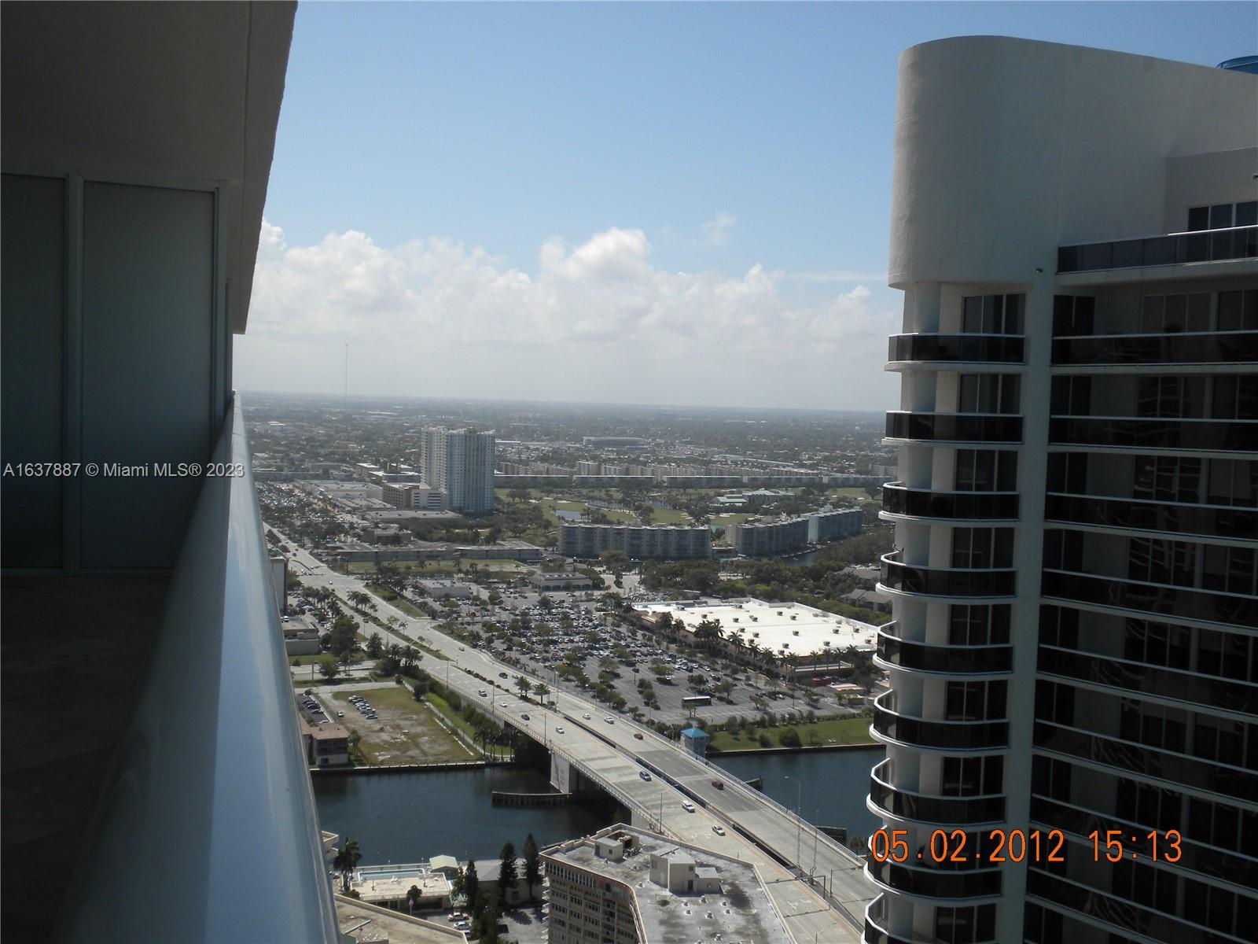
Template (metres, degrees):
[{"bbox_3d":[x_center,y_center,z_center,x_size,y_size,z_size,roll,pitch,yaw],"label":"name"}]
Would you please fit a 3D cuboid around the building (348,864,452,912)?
[{"bbox_3d":[-52.410,94.630,305.410,22.000,4.000,18.500,1,3,-15],"label":"building"}]

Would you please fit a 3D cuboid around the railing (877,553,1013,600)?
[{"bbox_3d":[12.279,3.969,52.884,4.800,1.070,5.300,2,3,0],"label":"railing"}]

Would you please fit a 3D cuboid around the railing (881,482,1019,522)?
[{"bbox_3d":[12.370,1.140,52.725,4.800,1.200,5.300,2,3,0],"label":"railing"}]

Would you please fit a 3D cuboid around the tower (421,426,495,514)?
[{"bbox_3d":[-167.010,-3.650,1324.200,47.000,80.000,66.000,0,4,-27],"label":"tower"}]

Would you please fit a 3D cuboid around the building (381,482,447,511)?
[{"bbox_3d":[-213.920,26.675,1347.450,42.000,22.000,86.000,1,3,-21],"label":"building"}]

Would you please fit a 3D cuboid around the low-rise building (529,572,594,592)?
[{"bbox_3d":[-43.138,68.652,836.646,33.000,6.400,26.000,1,3,-21],"label":"low-rise building"}]

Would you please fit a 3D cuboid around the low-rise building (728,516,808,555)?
[{"bbox_3d":[106.850,49.580,1029.670,19.000,23.000,114.000,4,4,33],"label":"low-rise building"}]

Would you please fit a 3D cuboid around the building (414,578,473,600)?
[{"bbox_3d":[-104.890,66.440,766.830,21.800,5.800,29.000,1,3,-21],"label":"building"}]

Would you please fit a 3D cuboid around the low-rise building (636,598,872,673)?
[{"bbox_3d":[74.231,80.602,676.480,96.000,8.000,148.000,1,3,-21],"label":"low-rise building"}]

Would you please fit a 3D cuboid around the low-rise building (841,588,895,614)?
[{"bbox_3d":[142.663,75.428,793.220,34.000,9.500,19.000,4,4,32],"label":"low-rise building"}]

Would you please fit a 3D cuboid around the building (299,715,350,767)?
[{"bbox_3d":[-96.650,84.600,420.230,15.000,8.600,23.000,0,3,-21],"label":"building"}]

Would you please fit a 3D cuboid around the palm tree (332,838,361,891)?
[{"bbox_3d":[-67.129,93.675,320.635,6.800,12.800,6.800,2,3,0],"label":"palm tree"}]

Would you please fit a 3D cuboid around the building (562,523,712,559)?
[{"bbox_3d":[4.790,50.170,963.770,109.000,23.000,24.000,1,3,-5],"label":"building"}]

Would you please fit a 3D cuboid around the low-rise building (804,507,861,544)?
[{"bbox_3d":[172.920,45.070,1141.980,19.000,23.500,100.000,4,4,30],"label":"low-rise building"}]

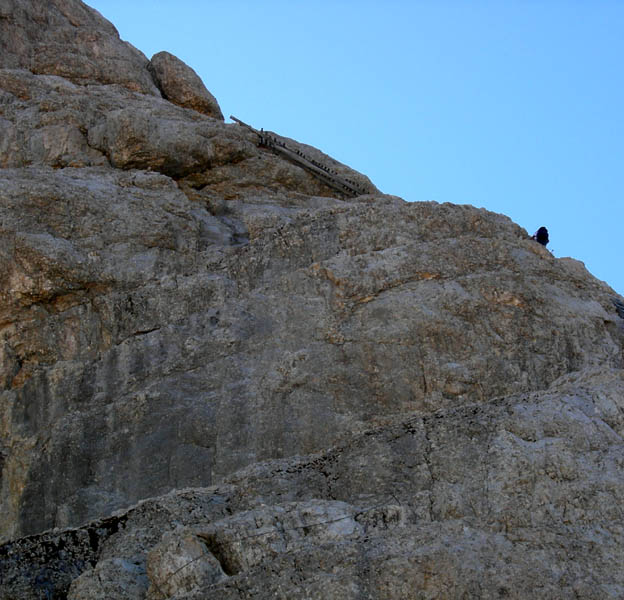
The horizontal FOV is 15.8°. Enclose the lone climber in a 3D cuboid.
[{"bbox_3d":[10.397,-2.616,102.000,0.650,1.500,0.650,-20,-32,37],"label":"lone climber"}]

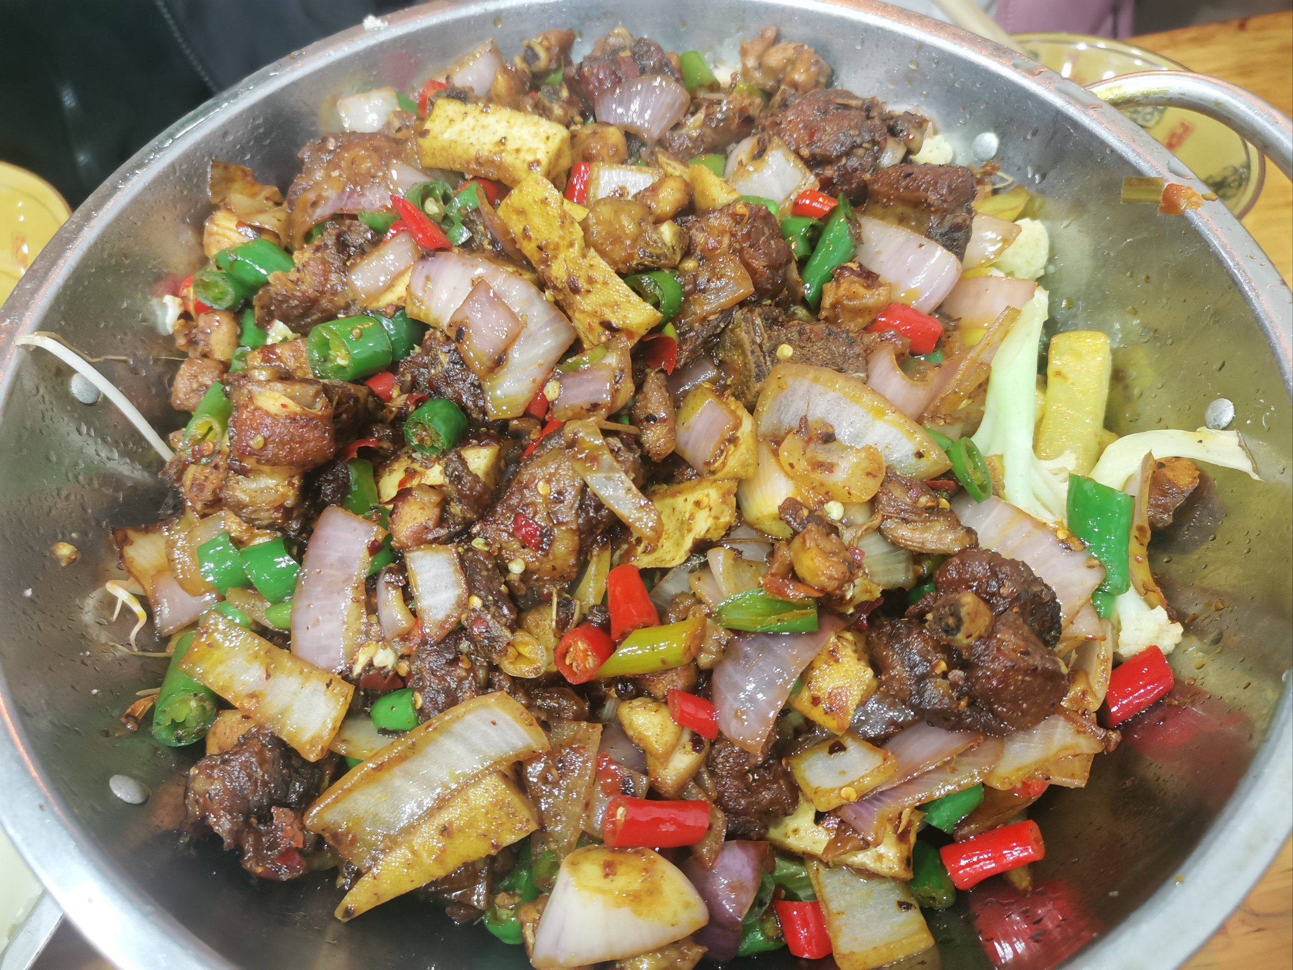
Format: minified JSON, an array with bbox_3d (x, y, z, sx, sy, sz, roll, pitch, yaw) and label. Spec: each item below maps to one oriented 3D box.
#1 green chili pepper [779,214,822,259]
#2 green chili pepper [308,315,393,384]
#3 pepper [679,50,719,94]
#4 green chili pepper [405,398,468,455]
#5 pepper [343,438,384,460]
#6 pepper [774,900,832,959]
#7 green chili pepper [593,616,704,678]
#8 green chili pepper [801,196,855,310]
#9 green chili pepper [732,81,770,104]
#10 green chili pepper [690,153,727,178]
[{"bbox_3d":[0.050,-0.079,0.320,0.017,0.013,0.013,-17,58,-20],"label":"green chili pepper"},{"bbox_3d":[-0.085,-0.040,0.292,0.018,0.017,0.017,35,36,21],"label":"green chili pepper"},{"bbox_3d":[0.021,-0.163,0.398,0.011,0.011,0.016,-17,79,-8],"label":"pepper"},{"bbox_3d":[-0.057,-0.016,0.271,0.013,0.013,0.010,24,50,16],"label":"green chili pepper"},{"bbox_3d":[-0.087,-0.011,0.311,0.011,0.008,0.009,-10,58,-4],"label":"pepper"},{"bbox_3d":[0.038,0.109,0.247,0.010,0.010,0.014,-21,67,-10],"label":"pepper"},{"bbox_3d":[0.001,0.038,0.235,0.026,0.010,0.010,-12,57,-5],"label":"green chili pepper"},{"bbox_3d":[0.056,-0.071,0.309,0.012,0.012,0.035,24,84,16],"label":"green chili pepper"},{"bbox_3d":[0.036,-0.136,0.352,0.016,0.011,0.011,0,57,1],"label":"green chili pepper"},{"bbox_3d":[0.023,-0.115,0.370,0.012,0.012,0.015,-1,64,2],"label":"green chili pepper"}]

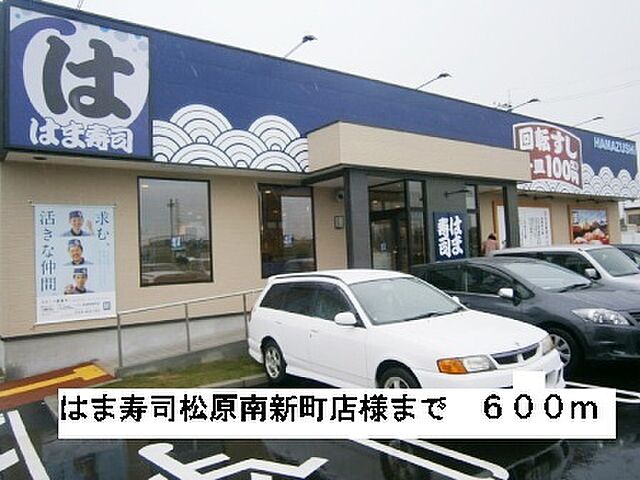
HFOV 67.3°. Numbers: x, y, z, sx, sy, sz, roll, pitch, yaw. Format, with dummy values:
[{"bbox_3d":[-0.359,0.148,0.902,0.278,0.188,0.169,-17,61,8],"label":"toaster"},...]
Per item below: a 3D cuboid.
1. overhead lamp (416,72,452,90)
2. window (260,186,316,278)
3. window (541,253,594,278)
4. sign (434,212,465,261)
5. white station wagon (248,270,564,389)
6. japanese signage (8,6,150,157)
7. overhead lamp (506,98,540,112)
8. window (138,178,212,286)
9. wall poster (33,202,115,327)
[{"bbox_3d":[2.753,-3.848,11.628,0.200,0.190,1.100,-1,-2,-35],"label":"overhead lamp"},{"bbox_3d":[-0.681,-0.192,10.664,1.414,1.998,0.100,-1,-2,-35],"label":"window"},{"bbox_3d":[4.472,0.463,8.692,0.120,0.480,0.980,-1,-2,-35],"label":"window"},{"bbox_3d":[3.010,-0.069,11.109,1.072,1.095,0.100,-1,-2,-35],"label":"sign"},{"bbox_3d":[0.690,1.175,6.330,1.710,1.490,4.420,-1,-2,-34],"label":"white station wagon"},{"bbox_3d":[-3.722,-2.410,7.637,2.025,2.113,0.100,-1,-2,-35],"label":"japanese signage"},{"bbox_3d":[5.879,-3.882,13.824,0.200,0.200,1.100,-1,-2,-35],"label":"overhead lamp"},{"bbox_3d":[-2.731,-0.154,9.222,1.381,2.009,0.100,-1,-2,-35],"label":"window"},{"bbox_3d":[-4.120,0.384,8.180,1.231,1.974,0.040,-1,-2,-35],"label":"wall poster"}]

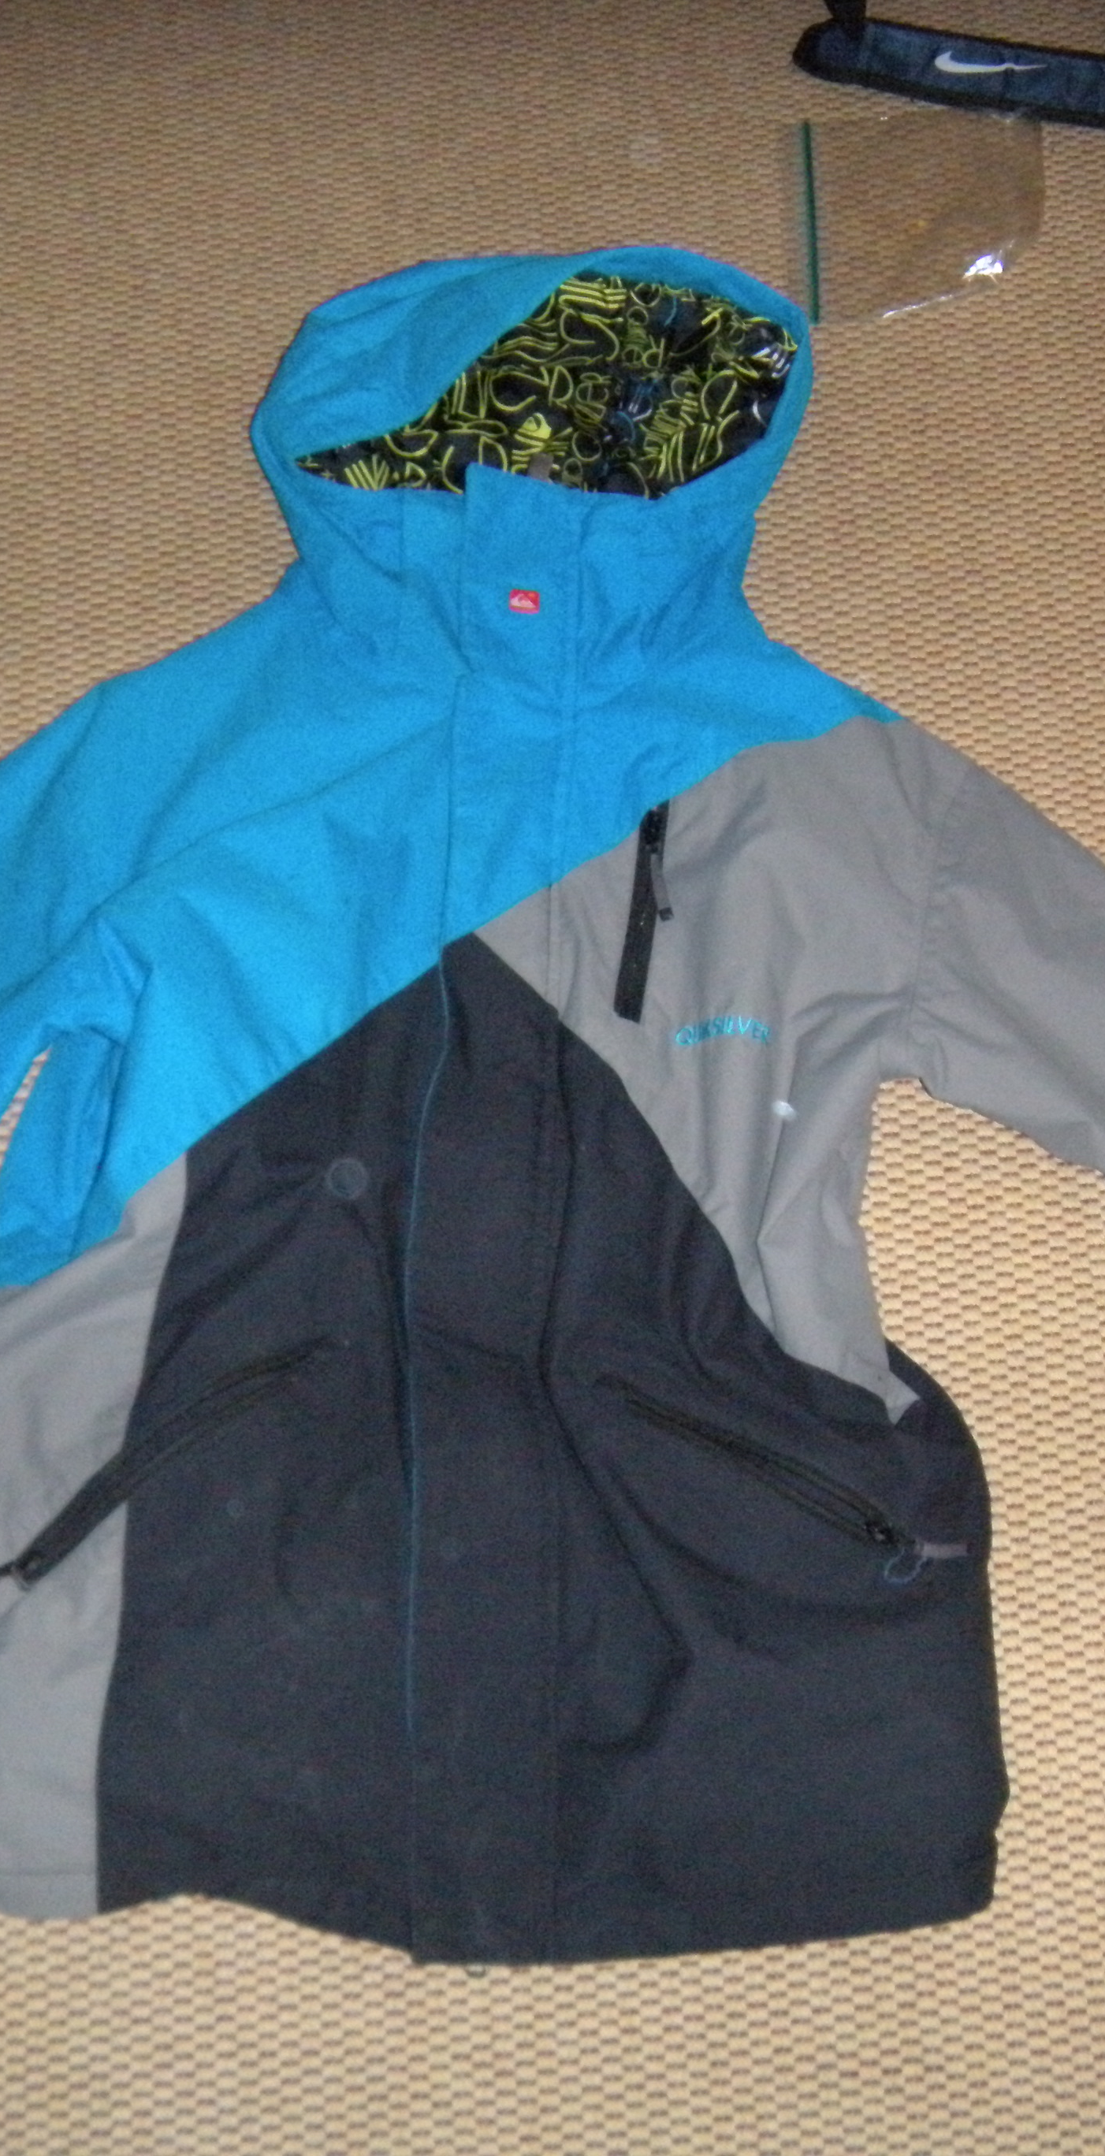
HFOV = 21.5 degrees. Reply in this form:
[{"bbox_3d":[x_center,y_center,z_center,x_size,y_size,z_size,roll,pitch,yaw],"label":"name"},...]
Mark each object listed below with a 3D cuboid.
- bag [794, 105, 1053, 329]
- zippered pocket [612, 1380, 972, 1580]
[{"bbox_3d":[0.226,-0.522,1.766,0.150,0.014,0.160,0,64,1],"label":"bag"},{"bbox_3d":[0.108,0.193,1.391,0.188,0.020,0.038,27,68,13],"label":"zippered pocket"}]

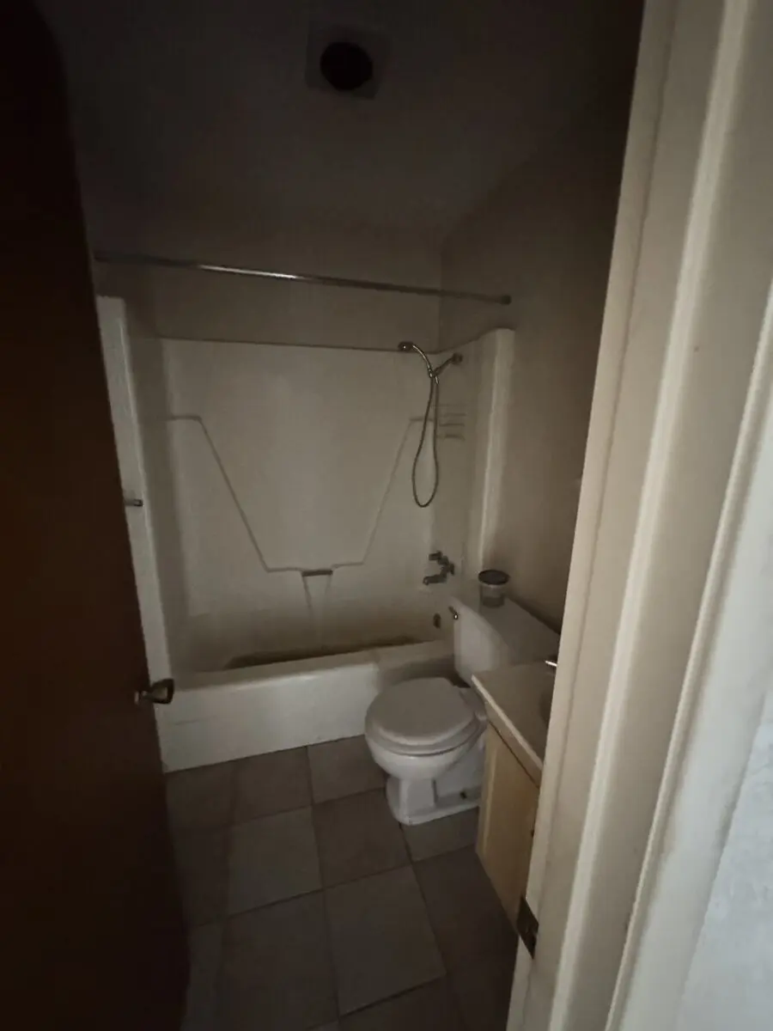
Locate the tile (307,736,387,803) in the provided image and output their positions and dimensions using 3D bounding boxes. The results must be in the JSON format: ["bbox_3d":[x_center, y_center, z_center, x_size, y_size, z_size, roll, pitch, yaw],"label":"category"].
[{"bbox_3d":[-0.188,1.120,1.857,0.303,0.010,0.308,-3,14,-16],"label":"tile"}]

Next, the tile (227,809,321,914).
[{"bbox_3d":[-0.396,1.210,1.483,0.301,0.010,0.308,-3,14,-16],"label":"tile"}]

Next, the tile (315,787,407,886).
[{"bbox_3d":[-0.102,1.194,1.565,0.303,0.010,0.308,-3,14,-16],"label":"tile"}]

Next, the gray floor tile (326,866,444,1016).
[{"bbox_3d":[-0.017,1.267,1.276,0.303,0.010,0.305,-3,14,-16],"label":"gray floor tile"}]

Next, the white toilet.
[{"bbox_3d":[0.259,0.785,1.680,0.715,0.737,0.480,-3,14,-16],"label":"white toilet"}]

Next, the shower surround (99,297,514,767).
[{"bbox_3d":[-0.323,0.071,2.159,1.524,1.877,0.818,-3,14,-16],"label":"shower surround"}]

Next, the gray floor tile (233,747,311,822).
[{"bbox_3d":[-0.482,1.137,1.774,0.301,0.010,0.308,-3,14,-16],"label":"gray floor tile"}]

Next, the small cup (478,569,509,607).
[{"bbox_3d":[0.459,0.322,1.781,0.122,0.120,0.122,1,14,0],"label":"small cup"}]

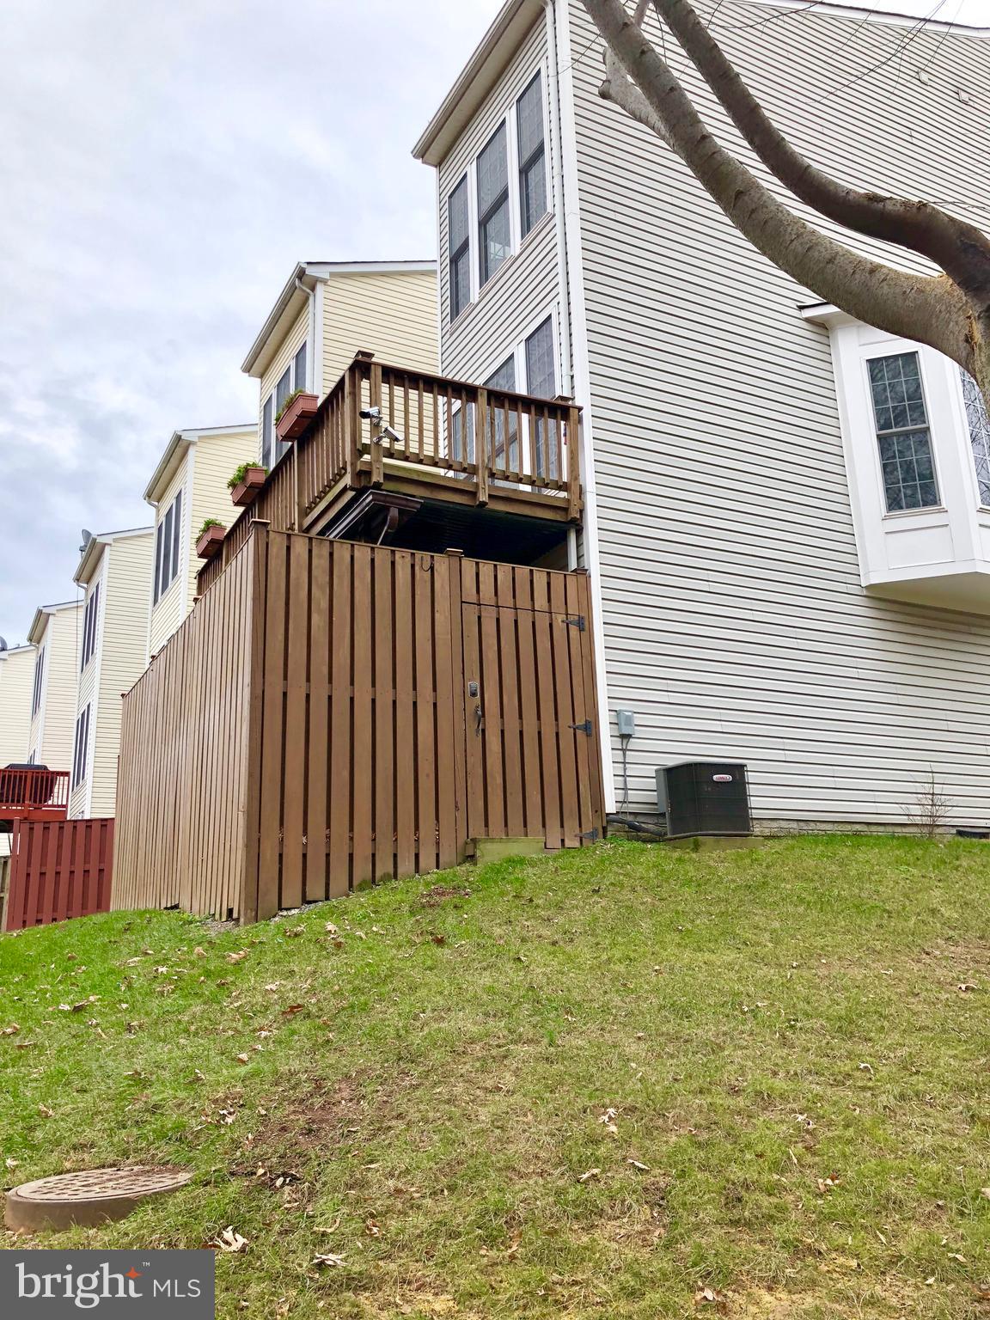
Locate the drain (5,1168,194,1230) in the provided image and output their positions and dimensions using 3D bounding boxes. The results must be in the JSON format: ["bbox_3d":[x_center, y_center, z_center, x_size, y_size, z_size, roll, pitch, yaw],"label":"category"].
[{"bbox_3d":[-1.485,2.065,4.046,0.666,0.150,0.666,6,-17,-27],"label":"drain"}]

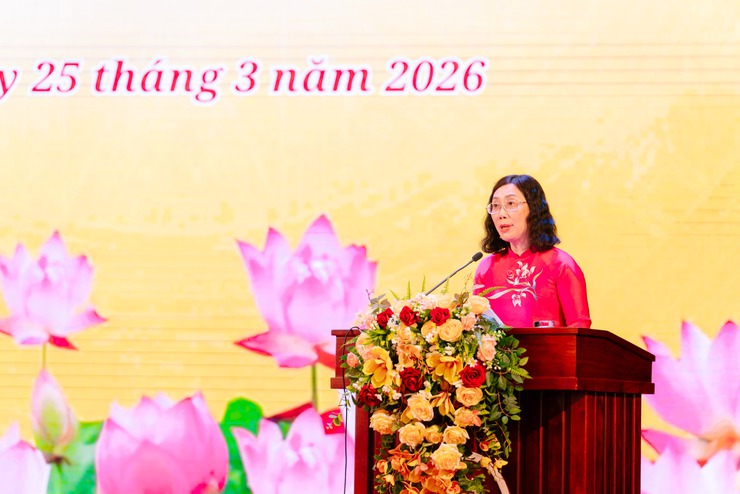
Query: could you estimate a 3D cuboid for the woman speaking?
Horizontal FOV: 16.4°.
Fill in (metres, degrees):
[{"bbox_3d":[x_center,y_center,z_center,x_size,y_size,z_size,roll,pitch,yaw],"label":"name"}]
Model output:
[{"bbox_3d":[0.491,0.561,8.389,0.450,1.610,0.420,-2,-5,28],"label":"woman speaking"}]

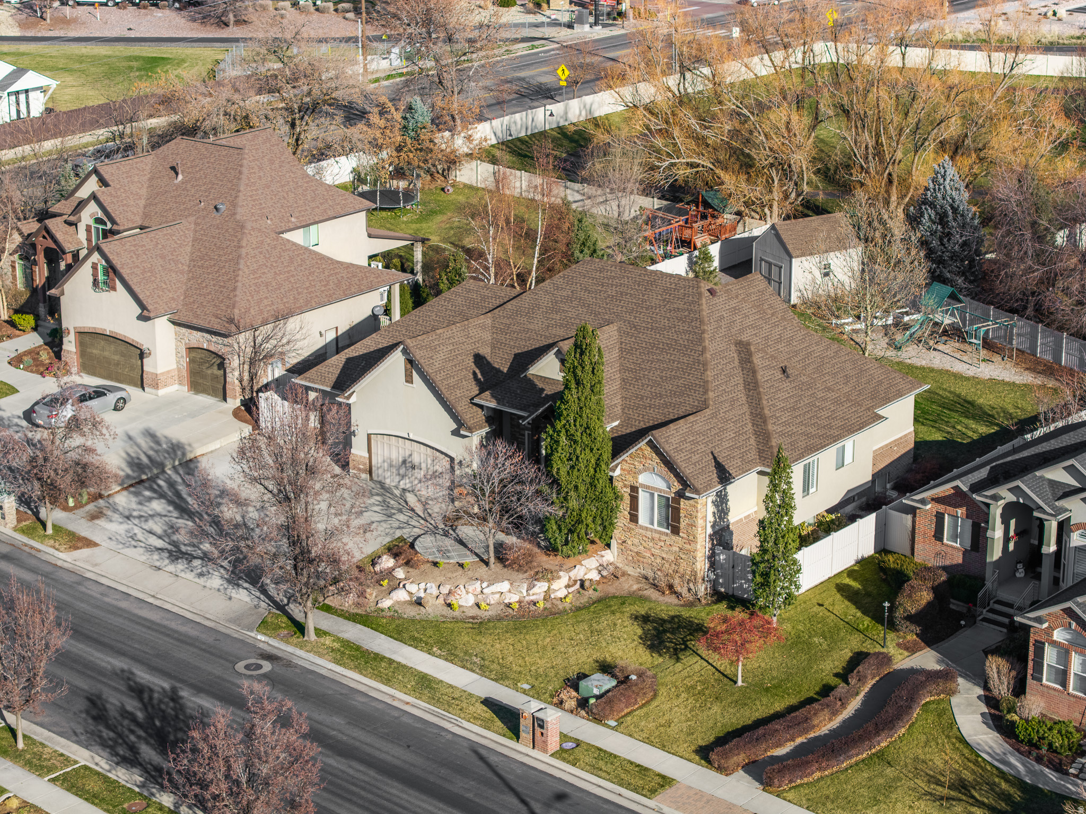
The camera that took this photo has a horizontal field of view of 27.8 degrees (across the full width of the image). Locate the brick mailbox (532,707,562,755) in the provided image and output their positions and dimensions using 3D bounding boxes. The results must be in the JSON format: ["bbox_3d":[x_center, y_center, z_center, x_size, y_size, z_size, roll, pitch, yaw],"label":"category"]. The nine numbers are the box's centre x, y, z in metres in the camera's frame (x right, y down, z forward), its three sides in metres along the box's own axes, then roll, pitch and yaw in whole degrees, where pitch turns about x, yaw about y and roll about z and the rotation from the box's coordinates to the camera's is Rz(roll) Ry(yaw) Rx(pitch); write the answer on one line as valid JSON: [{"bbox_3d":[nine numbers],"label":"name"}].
[{"bbox_3d":[0.153,10.931,74.463,0.680,1.530,0.660,17,25,41],"label":"brick mailbox"}]

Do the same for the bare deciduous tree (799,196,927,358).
[{"bbox_3d":[16.685,-6.667,112.026,6.500,8.300,6.300,0,19,0],"label":"bare deciduous tree"}]

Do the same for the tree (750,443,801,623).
[{"bbox_3d":[8.779,4.836,82.090,1.950,7.194,1.950,0,18,0],"label":"tree"}]

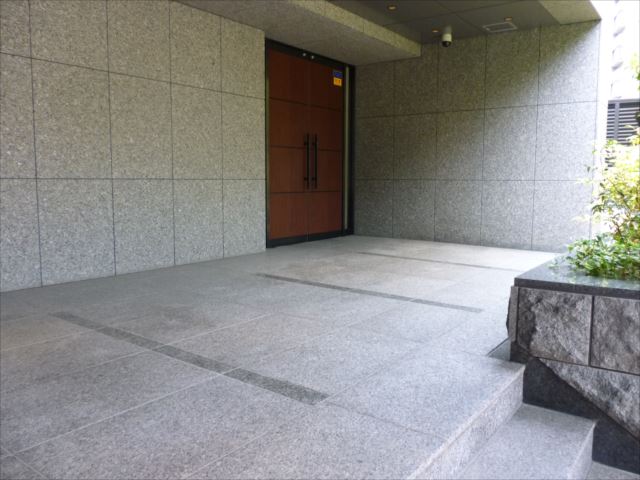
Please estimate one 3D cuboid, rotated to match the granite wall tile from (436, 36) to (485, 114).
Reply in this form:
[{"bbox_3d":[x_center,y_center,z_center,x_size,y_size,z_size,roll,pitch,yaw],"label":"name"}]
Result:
[{"bbox_3d":[1.763,-2.049,6.434,0.614,0.862,0.030,5,8,37],"label":"granite wall tile"}]

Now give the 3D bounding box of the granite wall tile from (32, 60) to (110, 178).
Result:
[{"bbox_3d":[-1.977,-0.936,4.148,0.030,0.894,0.625,5,8,37],"label":"granite wall tile"}]

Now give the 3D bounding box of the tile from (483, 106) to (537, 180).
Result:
[{"bbox_3d":[2.253,-1.145,6.167,0.614,0.858,0.030,5,8,37],"label":"tile"}]

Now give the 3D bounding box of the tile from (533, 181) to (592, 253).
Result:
[{"bbox_3d":[2.825,-0.276,6.067,0.622,0.833,0.030,5,8,37],"label":"tile"}]

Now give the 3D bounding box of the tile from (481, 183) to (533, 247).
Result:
[{"bbox_3d":[2.298,-0.321,6.396,0.631,0.825,0.030,5,8,37],"label":"tile"}]

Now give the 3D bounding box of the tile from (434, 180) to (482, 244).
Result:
[{"bbox_3d":[1.796,-0.368,6.775,0.631,0.825,0.030,5,8,37],"label":"tile"}]

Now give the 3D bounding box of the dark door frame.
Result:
[{"bbox_3d":[-0.117,-1.199,6.845,0.132,2.442,2.024,5,8,37],"label":"dark door frame"}]

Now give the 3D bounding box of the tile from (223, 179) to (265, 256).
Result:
[{"bbox_3d":[-0.812,-0.248,5.589,0.030,0.806,0.648,5,8,37],"label":"tile"}]

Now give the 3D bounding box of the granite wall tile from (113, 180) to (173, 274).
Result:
[{"bbox_3d":[-1.600,-0.134,4.745,0.030,0.834,0.632,5,8,37],"label":"granite wall tile"}]

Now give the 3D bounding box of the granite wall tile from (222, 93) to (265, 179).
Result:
[{"bbox_3d":[-0.808,-1.078,5.491,0.030,0.858,0.648,5,8,37],"label":"granite wall tile"}]

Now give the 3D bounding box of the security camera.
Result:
[{"bbox_3d":[1.473,-2.351,5.980,0.110,0.248,0.110,5,8,37],"label":"security camera"}]

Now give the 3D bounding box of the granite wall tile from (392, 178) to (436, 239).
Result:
[{"bbox_3d":[1.261,-0.406,7.002,0.614,0.806,0.030,5,8,37],"label":"granite wall tile"}]

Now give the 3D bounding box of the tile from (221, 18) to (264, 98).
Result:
[{"bbox_3d":[-0.805,-1.867,5.398,0.030,0.722,0.648,5,8,37],"label":"tile"}]

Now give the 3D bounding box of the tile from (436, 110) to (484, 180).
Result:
[{"bbox_3d":[1.823,-1.214,6.723,0.634,0.876,0.030,5,8,37],"label":"tile"}]

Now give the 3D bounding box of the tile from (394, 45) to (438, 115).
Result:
[{"bbox_3d":[1.269,-2.094,6.802,0.614,0.862,0.030,5,8,37],"label":"tile"}]

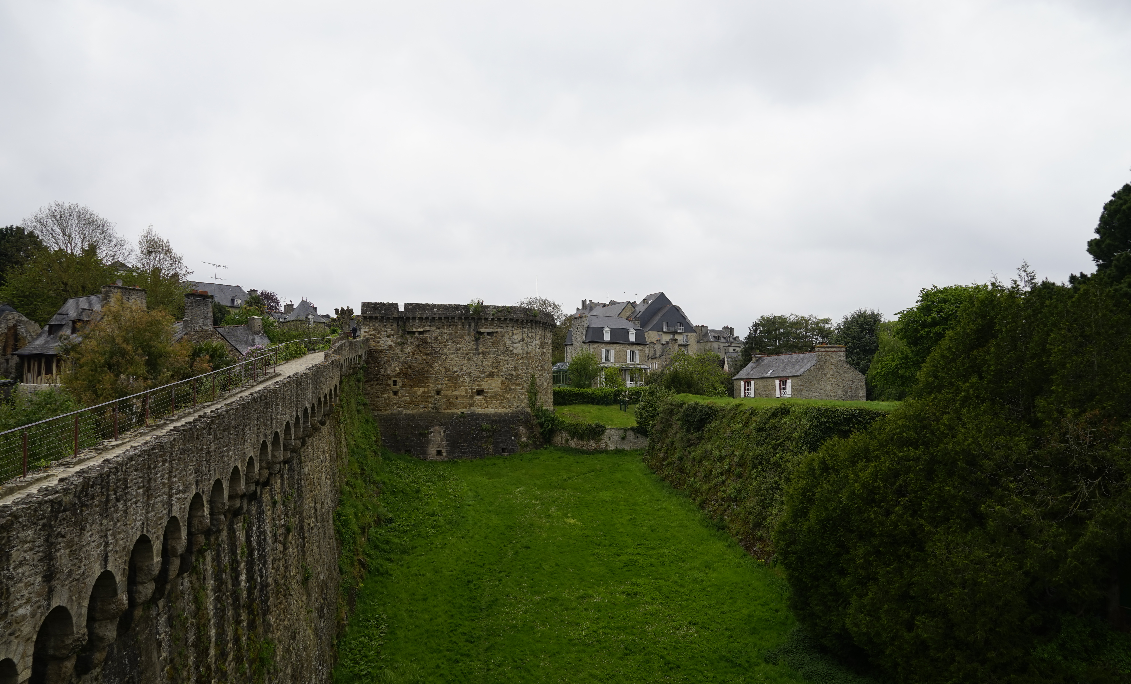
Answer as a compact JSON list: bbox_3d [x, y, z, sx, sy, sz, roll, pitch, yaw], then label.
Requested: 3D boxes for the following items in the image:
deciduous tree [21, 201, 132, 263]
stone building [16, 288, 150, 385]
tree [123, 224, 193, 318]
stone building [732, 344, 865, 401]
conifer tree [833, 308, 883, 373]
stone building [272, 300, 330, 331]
[{"bbox_3d":[-59.700,-8.880,92.630,12.400,16.500,12.400,2,-4,-33],"label":"deciduous tree"},{"bbox_3d":[-27.880,-0.100,44.070,5.800,6.500,5.700,-2,-3,25],"label":"stone building"},{"bbox_3d":[-35.710,-4.870,66.370,5.700,10.680,5.700,2,-4,-28],"label":"tree"},{"bbox_3d":[24.450,3.300,79.900,7.500,5.750,12.300,1,-3,-16],"label":"stone building"},{"bbox_3d":[41.970,1.580,108.080,7.200,13.040,7.200,-1,-3,21],"label":"conifer tree"},{"bbox_3d":[-40.110,-2.890,115.330,7.500,7.420,8.500,2,-4,-30],"label":"stone building"}]

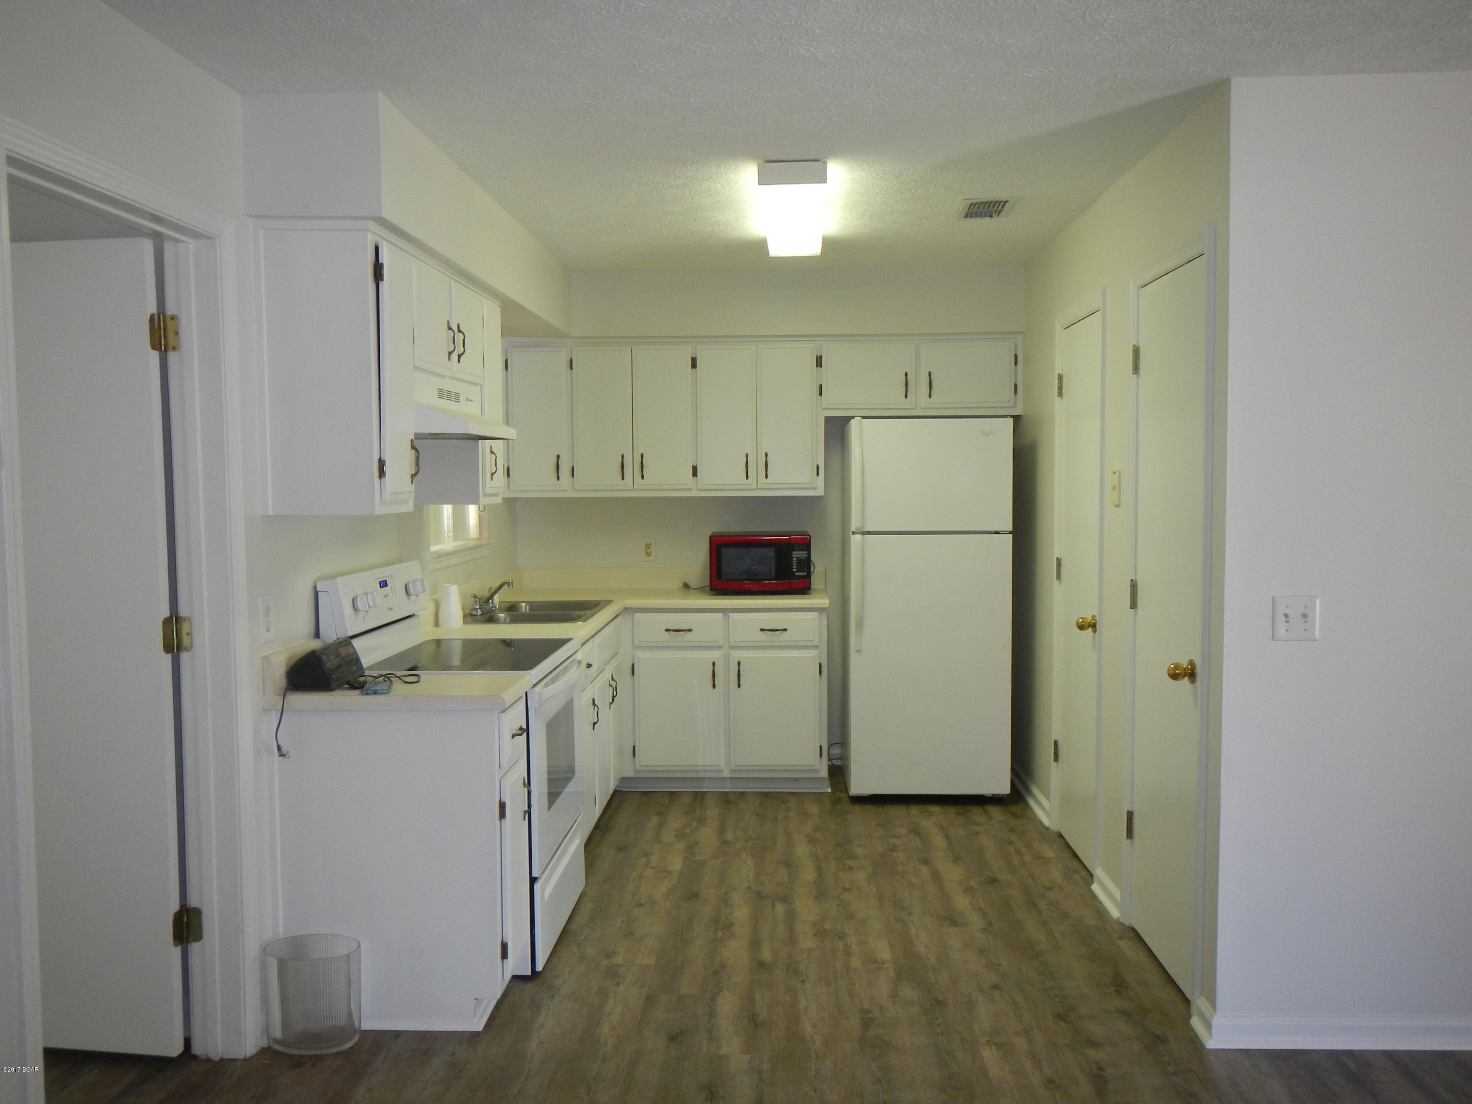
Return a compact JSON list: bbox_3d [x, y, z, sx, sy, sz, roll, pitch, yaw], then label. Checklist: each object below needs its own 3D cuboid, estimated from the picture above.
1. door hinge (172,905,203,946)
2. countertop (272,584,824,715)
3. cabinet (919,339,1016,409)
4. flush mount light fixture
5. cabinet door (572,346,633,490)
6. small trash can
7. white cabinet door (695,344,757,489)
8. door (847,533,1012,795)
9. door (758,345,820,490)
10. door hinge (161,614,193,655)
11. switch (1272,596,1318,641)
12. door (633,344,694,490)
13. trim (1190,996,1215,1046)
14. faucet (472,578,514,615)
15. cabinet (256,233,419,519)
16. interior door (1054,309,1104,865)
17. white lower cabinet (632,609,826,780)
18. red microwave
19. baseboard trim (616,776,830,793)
[{"bbox_3d":[-1.388,0.954,3.017,0.055,0.092,0.045,0,4,3],"label":"door hinge"},{"bbox_3d":[-0.393,0.284,4.558,1.550,0.042,3.020,0,4,2],"label":"countertop"},{"bbox_3d":[1.097,-0.838,5.629,0.446,0.312,0.022,0,4,2],"label":"cabinet"},{"bbox_3d":[0.203,-1.206,4.258,0.210,0.082,1.230,0,4,2],"label":"flush mount light fixture"},{"bbox_3d":[-0.639,-0.642,5.746,0.290,0.677,0.028,0,4,3],"label":"cabinet door"},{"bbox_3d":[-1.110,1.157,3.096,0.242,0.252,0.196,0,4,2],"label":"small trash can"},{"bbox_3d":[-0.043,-0.642,5.715,0.287,0.682,0.028,0,4,3],"label":"white cabinet door"},{"bbox_3d":[0.864,0.498,5.282,0.723,1.159,0.090,0,4,2],"label":"door"},{"bbox_3d":[0.252,-0.642,5.700,0.277,0.677,0.028,0,4,3],"label":"door"},{"bbox_3d":[-1.385,0.205,2.951,0.078,0.095,0.030,0,4,2],"label":"door hinge"},{"bbox_3d":[1.404,0.167,2.987,0.115,0.114,0.012,0,4,3],"label":"switch"},{"bbox_3d":[-0.349,-0.641,5.731,0.286,0.678,0.028,0,4,3],"label":"door"},{"bbox_3d":[1.226,1.228,3.126,0.022,0.088,0.148,0,4,3],"label":"trim"},{"bbox_3d":[-0.982,0.178,4.865,0.160,0.135,0.250,0,4,2],"label":"faucet"},{"bbox_3d":[-1.068,-0.480,3.226,0.322,0.748,0.325,0,4,2],"label":"cabinet"},{"bbox_3d":[1.315,0.144,4.496,0.040,2.026,0.600,0,4,3],"label":"interior door"},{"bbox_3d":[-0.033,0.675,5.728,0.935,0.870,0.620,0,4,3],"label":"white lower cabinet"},{"bbox_3d":[0.123,0.053,5.776,0.470,0.278,0.370,0,4,3],"label":"red microwave"},{"bbox_3d":[-0.058,1.080,5.557,1.000,0.088,0.022,0,4,3],"label":"baseboard trim"}]

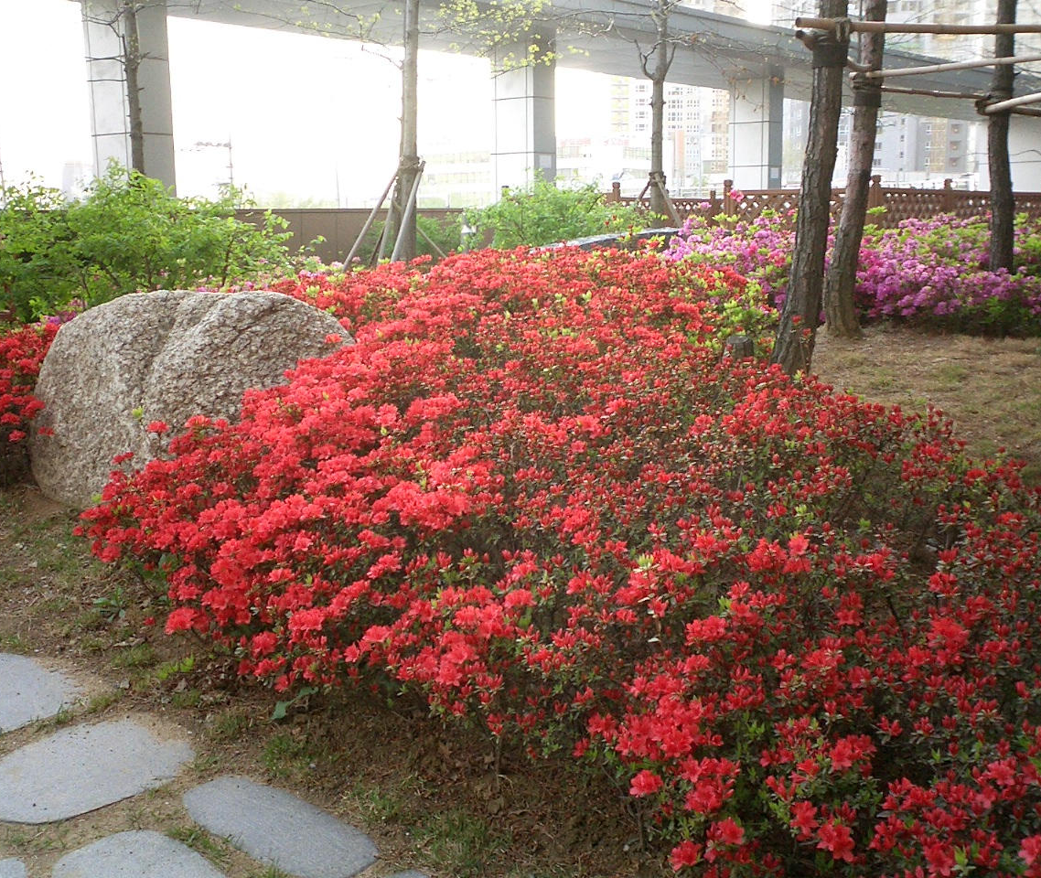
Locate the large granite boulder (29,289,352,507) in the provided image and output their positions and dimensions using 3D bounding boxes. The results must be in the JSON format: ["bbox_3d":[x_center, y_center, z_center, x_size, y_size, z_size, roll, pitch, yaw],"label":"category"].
[{"bbox_3d":[-1.482,-0.216,5.799,1.500,0.910,1.000,-3,10,-14],"label":"large granite boulder"}]

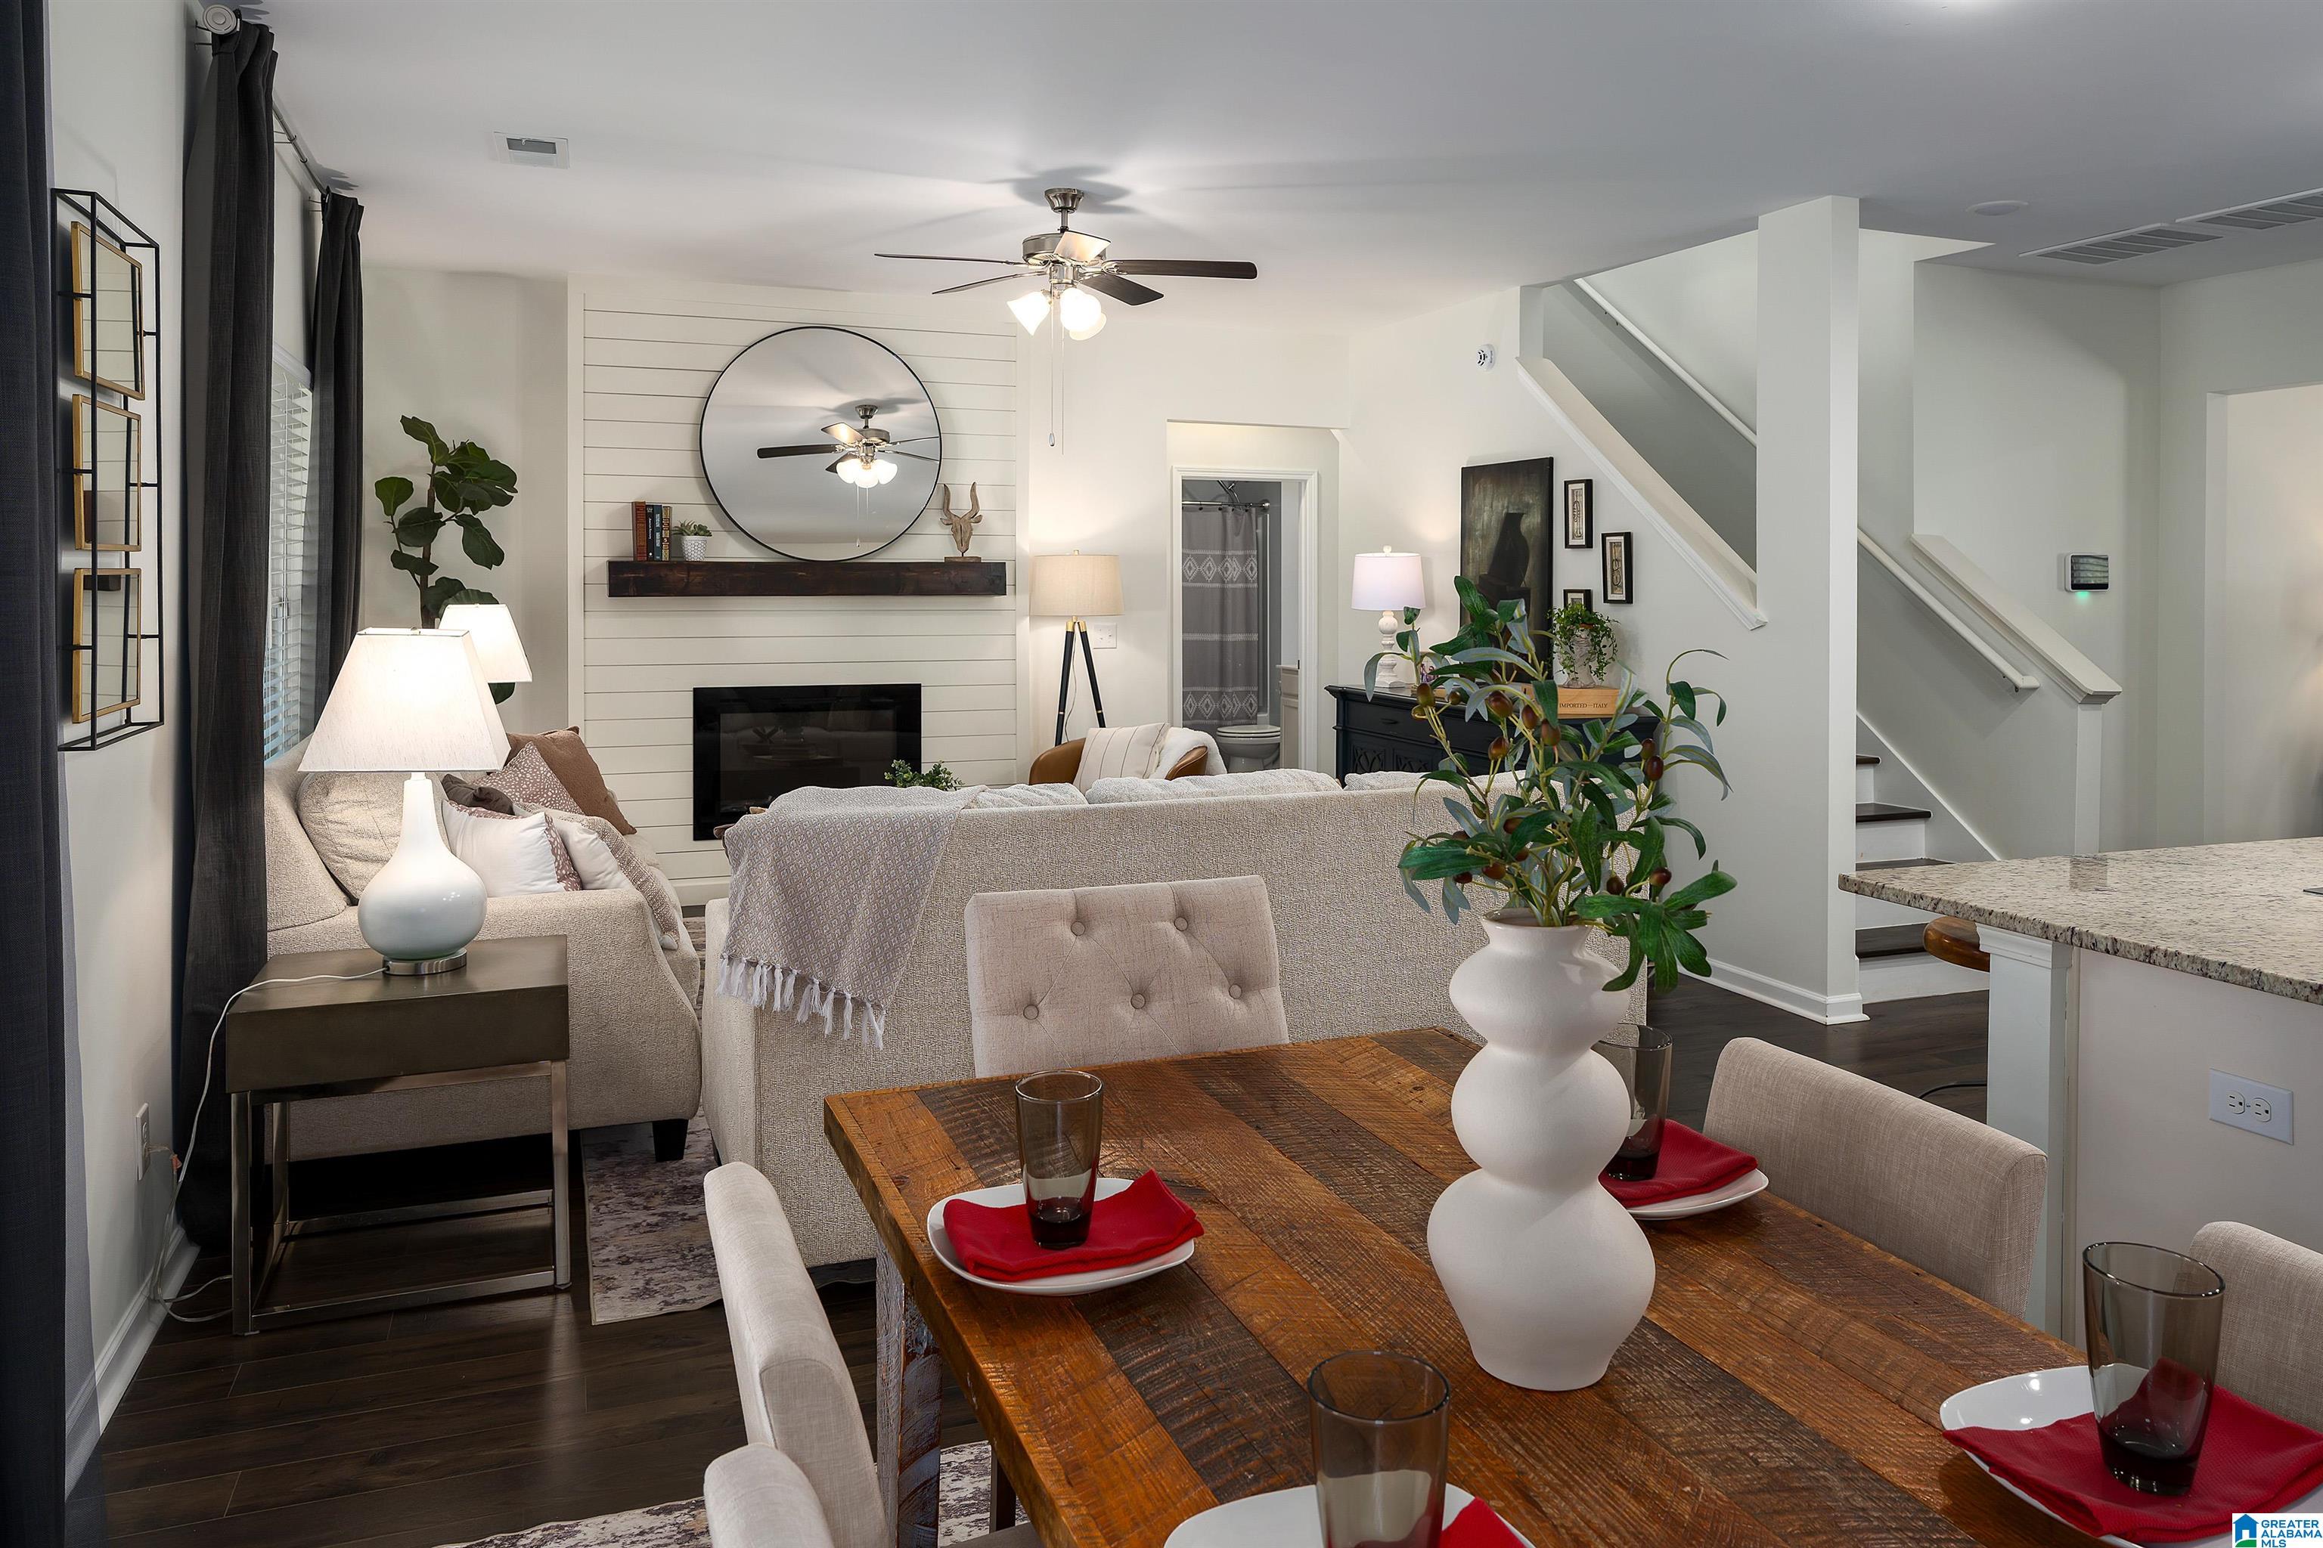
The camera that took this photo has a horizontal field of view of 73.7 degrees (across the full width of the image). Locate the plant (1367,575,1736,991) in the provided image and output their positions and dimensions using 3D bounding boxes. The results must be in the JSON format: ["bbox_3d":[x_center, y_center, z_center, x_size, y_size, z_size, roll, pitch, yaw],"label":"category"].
[{"bbox_3d":[0.324,0.009,1.290,0.300,0.350,0.270,1,5,11],"label":"plant"}]

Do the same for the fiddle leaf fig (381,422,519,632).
[{"bbox_3d":[-2.814,-0.360,6.100,0.540,2.080,0.500,-2,4,-21],"label":"fiddle leaf fig"}]

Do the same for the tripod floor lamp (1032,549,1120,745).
[{"bbox_3d":[-0.373,-0.203,7.000,0.460,1.600,0.440,-2,4,-21],"label":"tripod floor lamp"}]

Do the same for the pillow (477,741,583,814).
[{"bbox_3d":[-2.175,0.129,5.250,0.420,0.420,0.140,-14,-20,-25],"label":"pillow"}]

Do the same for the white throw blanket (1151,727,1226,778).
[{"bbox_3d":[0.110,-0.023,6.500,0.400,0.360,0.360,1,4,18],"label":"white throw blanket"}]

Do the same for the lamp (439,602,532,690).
[{"bbox_3d":[-2.604,-0.255,5.900,0.380,0.735,0.380,-2,4,-21],"label":"lamp"}]

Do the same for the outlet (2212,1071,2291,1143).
[{"bbox_3d":[1.514,0.461,2.146,0.008,0.071,0.115,-2,5,-20],"label":"outlet"}]

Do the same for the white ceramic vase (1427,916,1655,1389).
[{"bbox_3d":[0.339,0.327,1.385,0.200,0.385,0.200,0,4,0],"label":"white ceramic vase"}]

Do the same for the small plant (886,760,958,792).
[{"bbox_3d":[-0.802,0.119,5.200,0.270,0.340,0.260,-2,4,-21],"label":"small plant"}]

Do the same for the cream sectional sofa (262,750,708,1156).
[{"bbox_3d":[-1.987,0.390,4.700,1.020,0.980,2.100,-1,4,-20],"label":"cream sectional sofa"}]

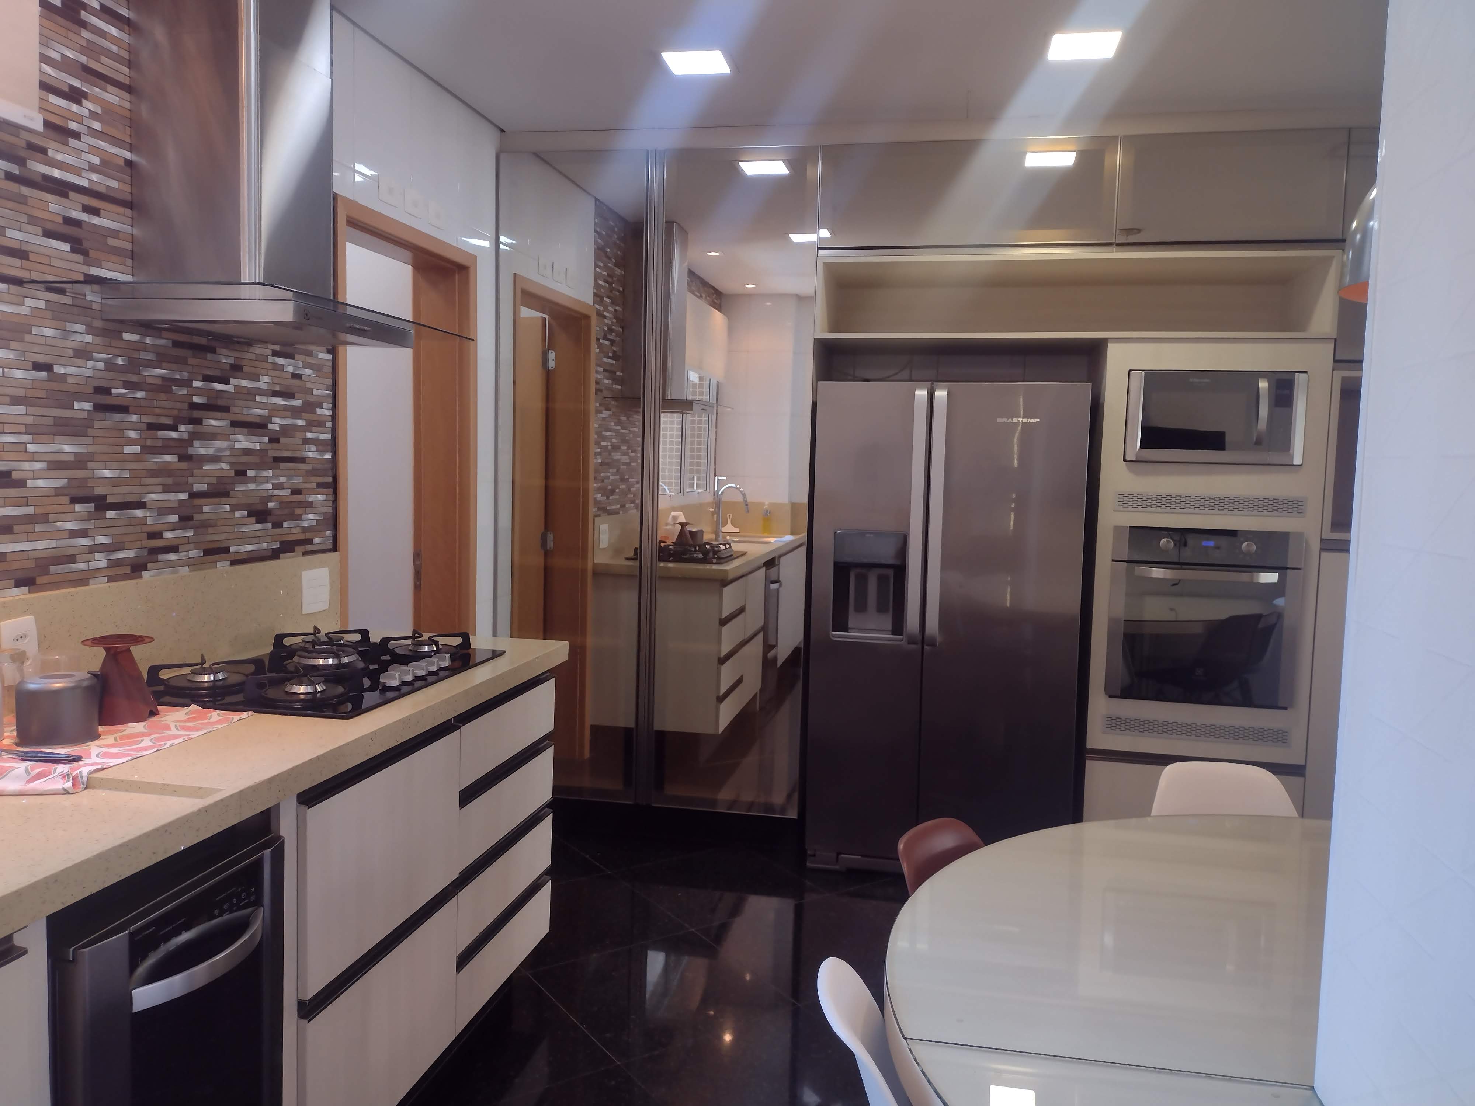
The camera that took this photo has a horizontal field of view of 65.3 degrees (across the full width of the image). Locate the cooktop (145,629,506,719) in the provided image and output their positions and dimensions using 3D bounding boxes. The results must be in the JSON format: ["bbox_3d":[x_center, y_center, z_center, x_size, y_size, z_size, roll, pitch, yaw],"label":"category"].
[{"bbox_3d":[-0.906,0.245,2.573,0.509,0.053,0.775,2,5,11],"label":"cooktop"}]

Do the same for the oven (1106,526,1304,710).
[{"bbox_3d":[1.596,0.195,4.067,0.600,0.586,0.560,2,5,11],"label":"oven"}]

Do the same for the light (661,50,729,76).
[{"bbox_3d":[-0.122,-1.456,3.406,0.190,0.020,0.203,2,5,11],"label":"light"}]

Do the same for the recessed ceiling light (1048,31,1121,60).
[{"bbox_3d":[0.963,-1.413,3.200,0.192,0.020,0.203,2,5,11],"label":"recessed ceiling light"}]

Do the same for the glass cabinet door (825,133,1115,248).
[{"bbox_3d":[0.772,-1.216,3.898,0.992,0.351,0.022,2,5,11],"label":"glass cabinet door"}]

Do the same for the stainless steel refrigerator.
[{"bbox_3d":[0.757,0.264,4.198,0.893,1.709,0.730,2,5,11],"label":"stainless steel refrigerator"}]

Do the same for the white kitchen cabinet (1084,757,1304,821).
[{"bbox_3d":[1.594,0.848,4.182,0.701,0.324,0.570,2,5,11],"label":"white kitchen cabinet"}]

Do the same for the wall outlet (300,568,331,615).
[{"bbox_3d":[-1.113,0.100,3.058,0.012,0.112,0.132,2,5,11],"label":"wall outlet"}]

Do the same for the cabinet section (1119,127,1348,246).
[{"bbox_3d":[1.675,-1.219,4.041,0.714,0.362,0.530,2,5,11],"label":"cabinet section"}]

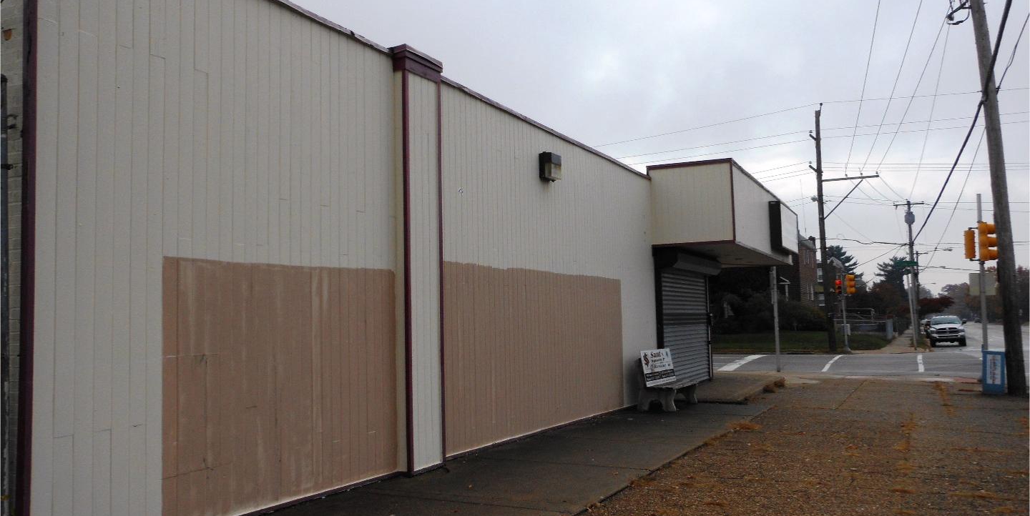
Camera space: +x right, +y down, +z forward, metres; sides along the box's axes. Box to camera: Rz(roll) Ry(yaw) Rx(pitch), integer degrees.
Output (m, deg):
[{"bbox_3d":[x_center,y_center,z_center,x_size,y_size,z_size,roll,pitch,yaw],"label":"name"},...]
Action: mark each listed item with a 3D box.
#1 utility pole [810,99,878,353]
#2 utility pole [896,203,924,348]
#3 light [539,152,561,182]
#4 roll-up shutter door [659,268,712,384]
[{"bbox_3d":[17.496,-1.688,43.442,3.300,13.154,0.500,-4,-5,26],"label":"utility pole"},{"bbox_3d":[26.810,0.874,56.195,1.950,9.678,0.700,-4,-5,26],"label":"utility pole"},{"bbox_3d":[0.532,-1.364,12.599,0.210,0.420,0.370,-4,-5,26],"label":"light"},{"bbox_3d":[4.118,1.694,19.853,0.120,2.634,3.950,-4,-5,26],"label":"roll-up shutter door"}]

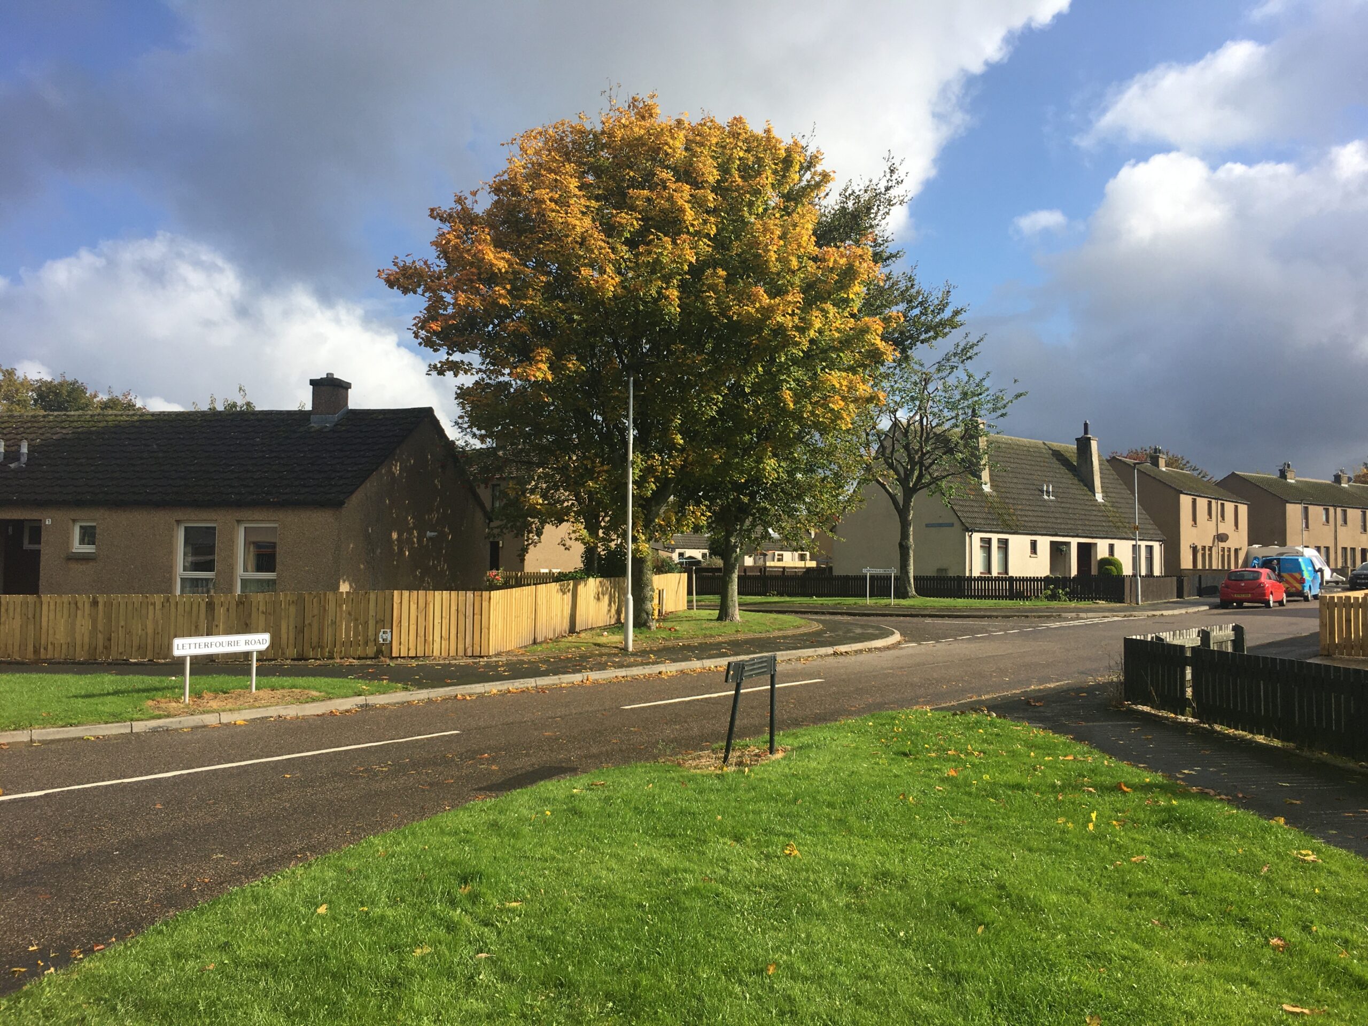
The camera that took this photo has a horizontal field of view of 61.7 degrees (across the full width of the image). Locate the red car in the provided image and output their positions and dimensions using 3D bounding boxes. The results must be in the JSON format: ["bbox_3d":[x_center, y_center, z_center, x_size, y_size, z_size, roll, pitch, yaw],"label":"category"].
[{"bbox_3d":[21.240,2.753,42.678,1.740,1.490,4.000,-1,-4,37],"label":"red car"}]

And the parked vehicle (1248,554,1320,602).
[{"bbox_3d":[28.097,3.091,53.056,1.920,1.970,4.900,-1,-4,37],"label":"parked vehicle"}]

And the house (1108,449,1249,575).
[{"bbox_3d":[28.966,0.340,70.614,7.570,8.000,12.740,-2,-4,42],"label":"house"}]

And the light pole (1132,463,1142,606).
[{"bbox_3d":[16.618,0.727,41.507,0.650,5.200,0.200,-1,-4,36],"label":"light pole"}]

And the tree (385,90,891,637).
[{"bbox_3d":[-1.142,-3.792,29.024,12.400,13.300,11.000,1,-3,0],"label":"tree"}]

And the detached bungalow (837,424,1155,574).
[{"bbox_3d":[16.223,-0.295,58.152,16.260,8.300,8.430,3,-4,-38],"label":"detached bungalow"}]

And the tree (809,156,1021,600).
[{"bbox_3d":[9.605,-5.517,47.839,8.800,18.000,8.400,1,-3,0],"label":"tree"}]

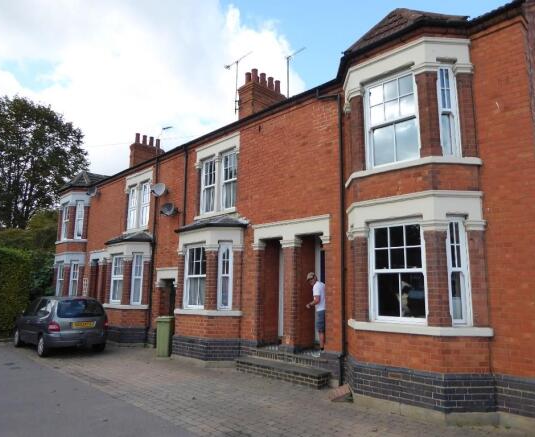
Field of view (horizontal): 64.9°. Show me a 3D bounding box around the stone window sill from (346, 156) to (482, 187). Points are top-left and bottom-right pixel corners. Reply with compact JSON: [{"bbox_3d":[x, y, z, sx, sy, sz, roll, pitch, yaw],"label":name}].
[{"bbox_3d":[2.271,-0.781,7.273,0.638,0.104,2.464,10,-13,-42],"label":"stone window sill"}]

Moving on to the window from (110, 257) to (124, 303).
[{"bbox_3d":[-5.176,2.136,14.605,0.100,1.680,0.990,10,-13,-42],"label":"window"}]

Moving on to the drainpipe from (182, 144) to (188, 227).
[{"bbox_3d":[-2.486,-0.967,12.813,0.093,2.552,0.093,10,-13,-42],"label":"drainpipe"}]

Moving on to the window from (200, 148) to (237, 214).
[{"bbox_3d":[-1.373,-1.004,11.986,0.100,1.650,1.700,10,-13,-42],"label":"window"}]

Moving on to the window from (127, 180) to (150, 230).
[{"bbox_3d":[-4.693,-0.397,15.347,0.132,1.727,1.672,10,-13,-42],"label":"window"}]

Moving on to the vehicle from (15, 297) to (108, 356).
[{"bbox_3d":[-6.287,3.096,12.718,1.740,1.630,4.170,10,-13,-42],"label":"vehicle"}]

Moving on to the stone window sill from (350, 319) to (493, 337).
[{"bbox_3d":[2.225,1.772,6.839,0.638,0.116,2.464,10,-13,-42],"label":"stone window sill"}]

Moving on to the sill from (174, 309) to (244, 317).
[{"bbox_3d":[-1.707,2.425,10.957,0.638,0.127,2.442,10,-13,-42],"label":"sill"}]

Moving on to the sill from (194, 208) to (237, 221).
[{"bbox_3d":[-1.474,-0.137,11.817,0.170,0.110,2.000,10,-13,-42],"label":"sill"}]

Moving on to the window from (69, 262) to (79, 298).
[{"bbox_3d":[-8.345,2.708,18.265,0.416,1.690,0.110,1,-10,0],"label":"window"}]

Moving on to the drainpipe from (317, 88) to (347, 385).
[{"bbox_3d":[1.262,0.167,8.579,0.180,6.050,0.600,10,-13,-42],"label":"drainpipe"}]

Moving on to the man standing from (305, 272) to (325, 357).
[{"bbox_3d":[1.104,2.100,9.258,0.540,1.750,0.500,2,-10,-4],"label":"man standing"}]

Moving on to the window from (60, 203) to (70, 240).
[{"bbox_3d":[-9.235,0.174,19.356,0.100,1.660,1.000,10,-13,-42],"label":"window"}]

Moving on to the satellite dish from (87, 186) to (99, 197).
[{"bbox_3d":[-7.190,-1.115,17.327,0.440,0.390,0.360,-5,-11,30],"label":"satellite dish"}]

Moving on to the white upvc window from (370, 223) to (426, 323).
[{"bbox_3d":[2.098,0.871,6.870,0.121,1.606,1.001,10,-13,-42],"label":"white upvc window"}]

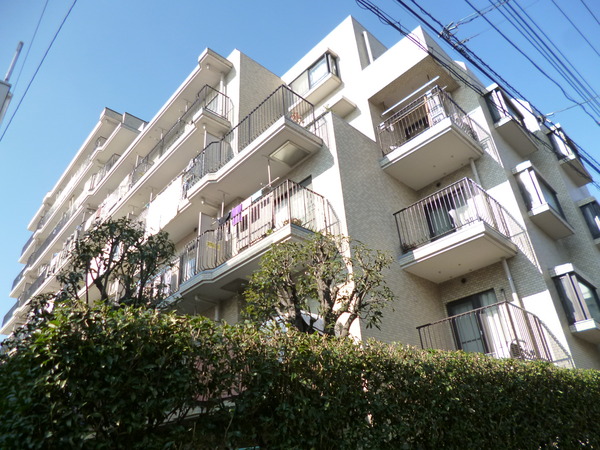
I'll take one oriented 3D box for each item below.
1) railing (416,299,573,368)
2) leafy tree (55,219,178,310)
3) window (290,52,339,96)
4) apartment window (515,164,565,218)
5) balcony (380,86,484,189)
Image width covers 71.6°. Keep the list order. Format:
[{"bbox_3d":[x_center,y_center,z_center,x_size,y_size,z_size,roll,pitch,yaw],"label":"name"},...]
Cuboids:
[{"bbox_3d":[3.753,2.647,8.482,1.740,1.390,2.020,22,-38,-39],"label":"railing"},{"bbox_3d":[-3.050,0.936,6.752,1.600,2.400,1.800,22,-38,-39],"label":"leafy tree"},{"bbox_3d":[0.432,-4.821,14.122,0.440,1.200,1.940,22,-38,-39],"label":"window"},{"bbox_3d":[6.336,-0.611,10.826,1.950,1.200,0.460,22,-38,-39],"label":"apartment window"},{"bbox_3d":[3.422,-2.220,11.169,1.740,1.470,2.020,22,-38,-39],"label":"balcony"}]

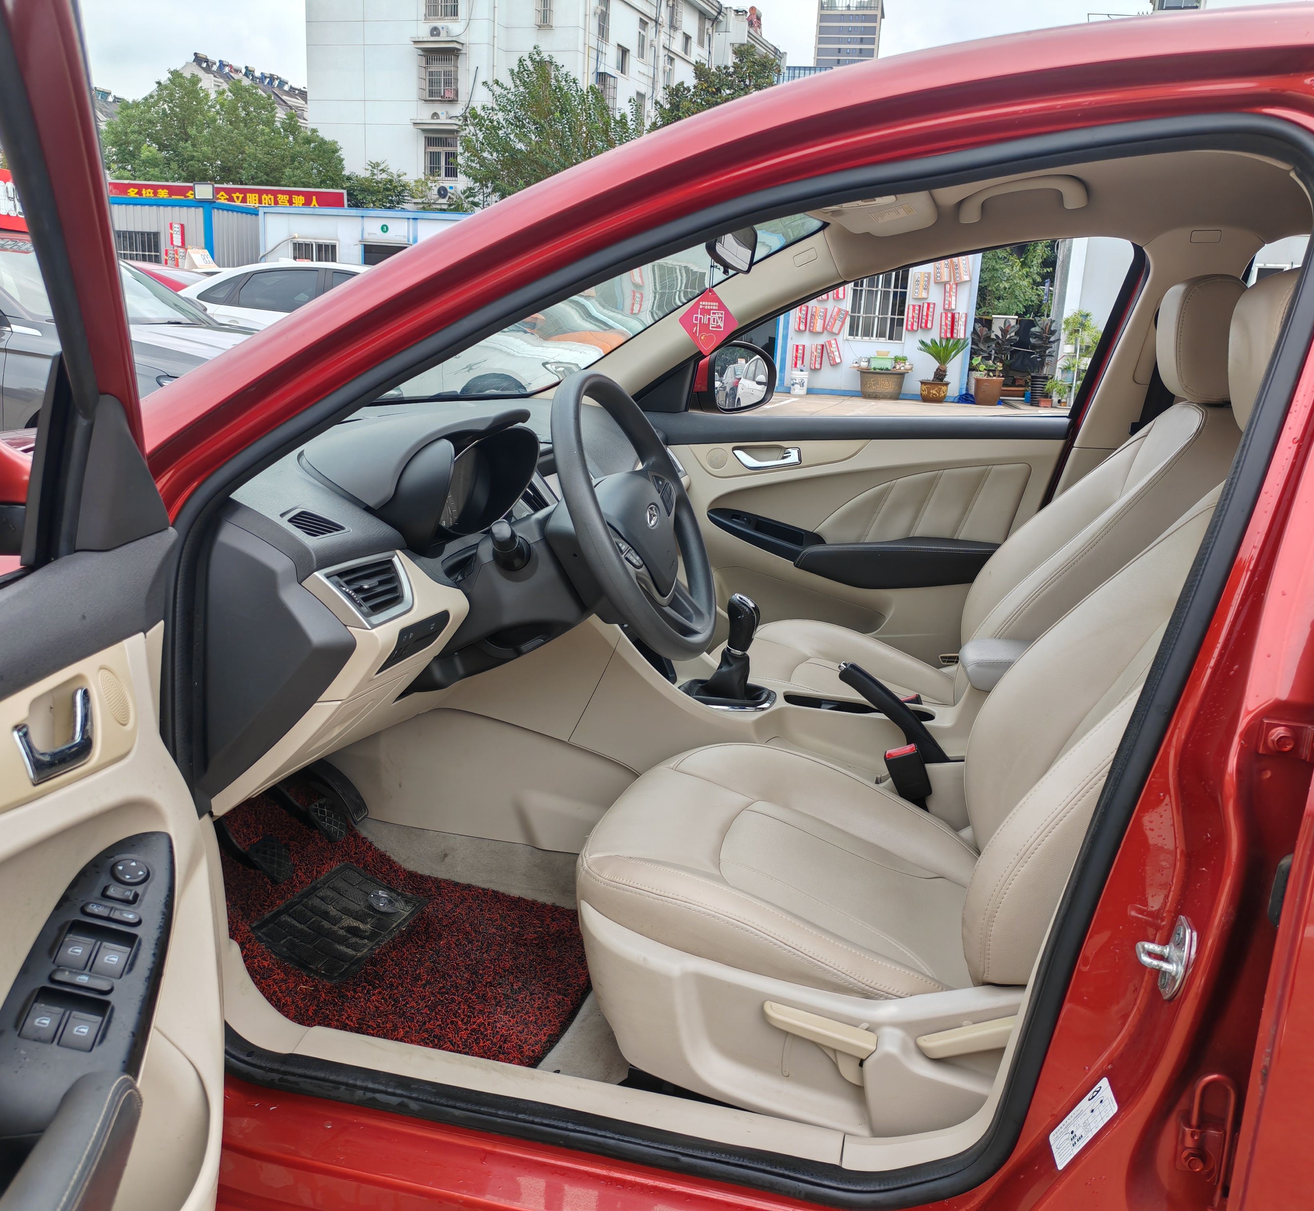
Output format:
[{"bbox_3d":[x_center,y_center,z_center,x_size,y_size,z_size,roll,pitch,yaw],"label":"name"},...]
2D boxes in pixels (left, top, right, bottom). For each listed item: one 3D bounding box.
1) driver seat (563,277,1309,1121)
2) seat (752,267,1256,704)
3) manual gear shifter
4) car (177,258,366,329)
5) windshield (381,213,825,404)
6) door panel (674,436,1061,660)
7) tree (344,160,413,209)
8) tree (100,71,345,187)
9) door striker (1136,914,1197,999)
[{"bbox_3d":[0.329,0.084,1.488,0.860,0.980,0.520,7,14,15],"label":"driver seat"},{"bbox_3d":[0.529,-0.077,2.172,0.860,0.980,0.520,7,14,15],"label":"seat"},{"bbox_3d":[0.114,0.062,1.925,0.095,0.160,0.085,7,14,15],"label":"manual gear shifter"},{"bbox_3d":[-2.784,-2.601,12.419,4.600,1.470,1.800,8,15,19],"label":"car"},{"bbox_3d":[-0.182,-0.443,1.904,0.780,0.140,1.300,-24,5,20],"label":"windshield"},{"bbox_3d":[0.329,-0.070,2.579,0.920,0.560,0.130,7,14,15],"label":"door panel"},{"bbox_3d":[-8.114,-10.559,36.634,2.200,4.570,2.000,3,14,0],"label":"tree"},{"bbox_3d":[-12.396,-11.821,36.373,7.500,6.730,6.000,3,14,0],"label":"tree"},{"bbox_3d":[0.430,0.297,1.065,0.044,0.072,0.036,4,14,7],"label":"door striker"}]

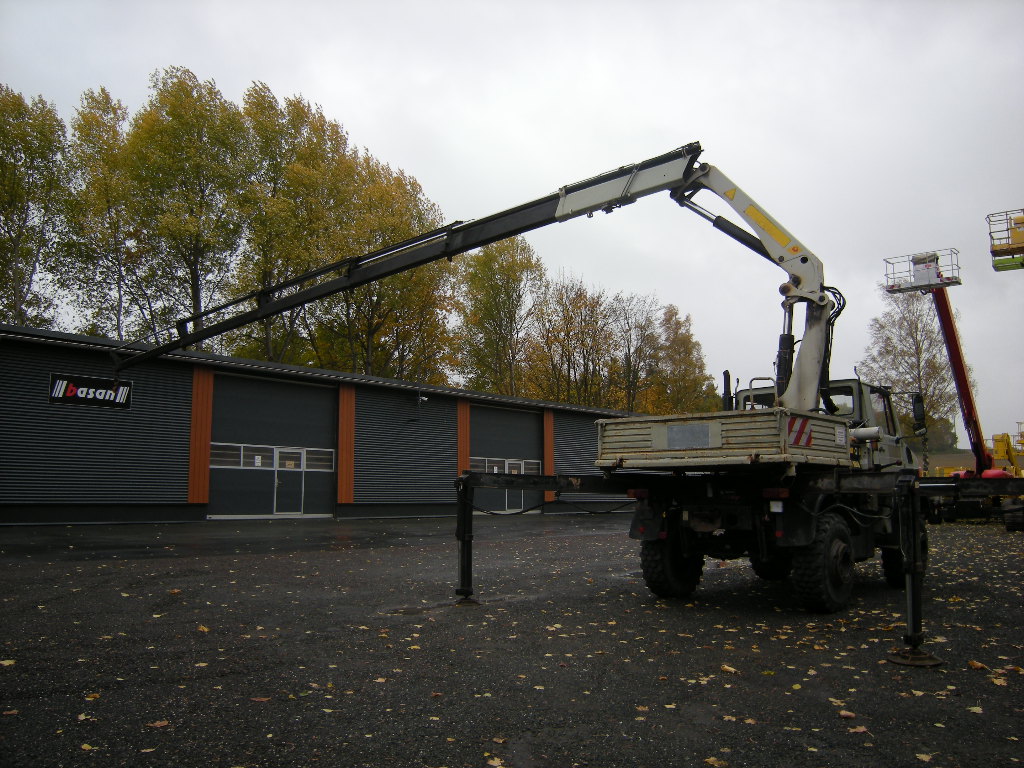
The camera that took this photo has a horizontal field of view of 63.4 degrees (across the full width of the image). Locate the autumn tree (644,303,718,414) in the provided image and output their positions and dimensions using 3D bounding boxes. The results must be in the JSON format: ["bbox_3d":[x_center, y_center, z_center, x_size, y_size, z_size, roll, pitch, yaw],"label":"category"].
[{"bbox_3d":[16.643,1.970,79.946,7.400,19.780,7.400,-2,-9,12],"label":"autumn tree"}]

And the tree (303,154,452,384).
[{"bbox_3d":[-8.711,-3.598,53.288,9.810,23.440,9.810,1,-9,-9],"label":"tree"}]

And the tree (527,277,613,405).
[{"bbox_3d":[4.833,0.459,68.174,7.440,19.530,7.440,-1,-8,4],"label":"tree"}]

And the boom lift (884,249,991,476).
[{"bbox_3d":[18.559,0.694,34.167,2.600,10.210,12.030,-7,-11,38],"label":"boom lift"}]

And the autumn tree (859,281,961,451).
[{"bbox_3d":[40.386,-1.635,82.751,9.800,17.090,9.800,-5,-9,26],"label":"autumn tree"}]

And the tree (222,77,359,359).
[{"bbox_3d":[-13.107,-5.466,48.543,7.690,25.830,7.690,2,-9,-15],"label":"tree"}]

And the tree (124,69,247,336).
[{"bbox_3d":[-17.397,-5.299,43.598,6.650,24.130,6.650,3,-9,-22],"label":"tree"}]

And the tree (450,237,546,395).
[{"bbox_3d":[-0.942,-1.029,61.789,7.070,20.710,7.070,0,-8,-1],"label":"tree"}]

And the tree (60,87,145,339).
[{"bbox_3d":[-20.172,-4.338,40.266,4.560,21.300,4.560,4,-9,-27],"label":"tree"}]

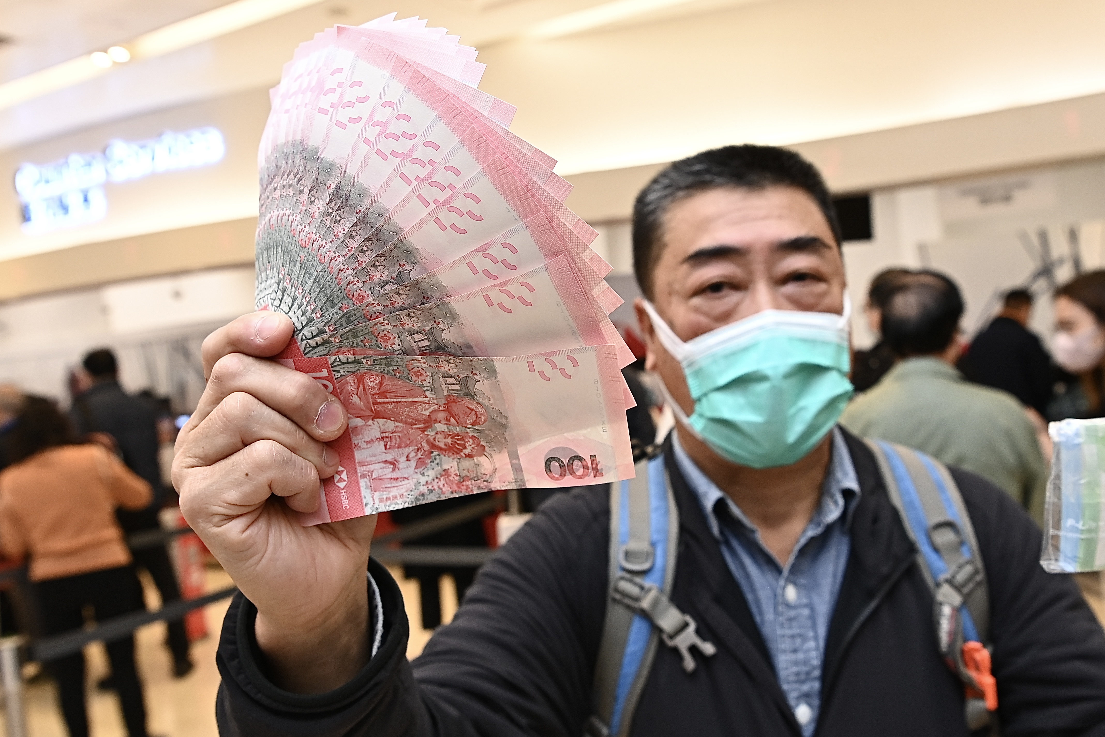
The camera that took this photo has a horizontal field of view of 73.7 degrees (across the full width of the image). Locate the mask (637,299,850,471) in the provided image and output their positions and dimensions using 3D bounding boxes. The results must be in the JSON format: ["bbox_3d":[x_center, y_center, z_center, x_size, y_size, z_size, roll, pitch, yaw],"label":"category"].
[{"bbox_3d":[0.145,0.011,0.550,0.148,0.125,0.110,-6,-2,5],"label":"mask"}]

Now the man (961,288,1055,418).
[{"bbox_3d":[2.692,0.368,4.240,0.520,1.640,0.360,-3,3,37],"label":"man"}]

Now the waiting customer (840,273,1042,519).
[{"bbox_3d":[0.843,0.628,1.541,0.490,1.660,0.330,-3,3,32],"label":"waiting customer"}]

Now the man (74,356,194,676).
[{"bbox_3d":[-2.247,0.758,3.892,0.540,1.720,0.380,-6,3,-27],"label":"man"}]

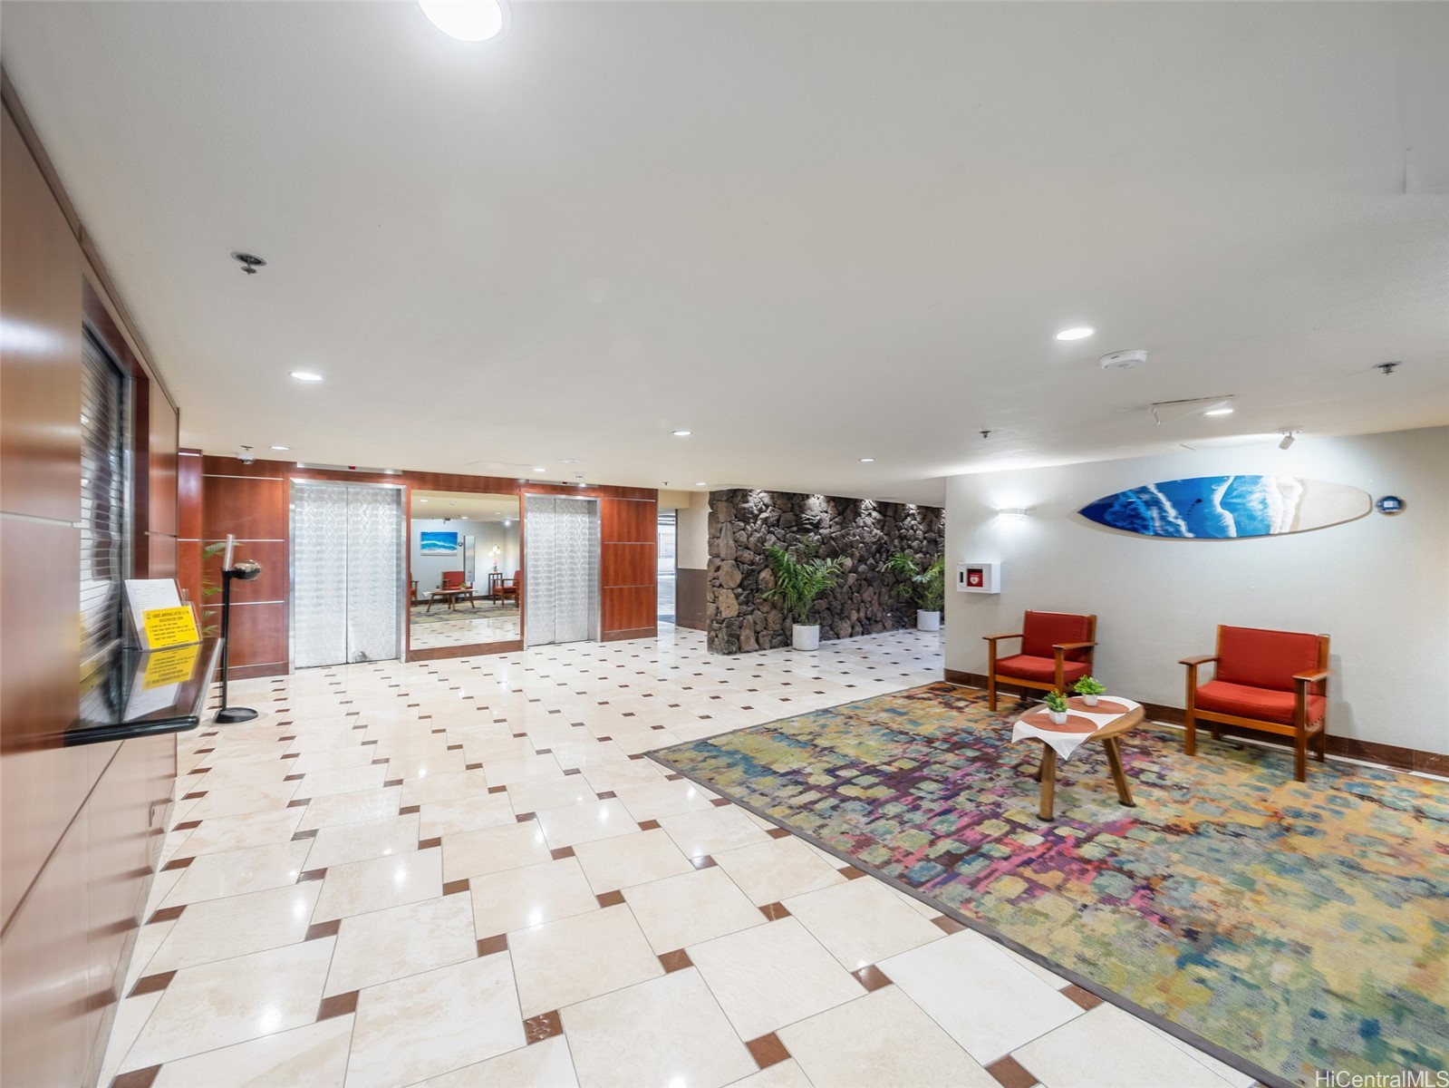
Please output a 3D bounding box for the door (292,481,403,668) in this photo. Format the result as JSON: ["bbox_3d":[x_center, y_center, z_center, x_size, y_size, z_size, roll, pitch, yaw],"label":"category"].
[{"bbox_3d":[-4.519,0.404,7.053,1.080,2.130,0.120,1,-1,-39],"label":"door"}]

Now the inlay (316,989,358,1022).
[{"bbox_3d":[-1.216,1.460,1.847,0.100,0.010,0.100,0,0,-24],"label":"inlay"}]

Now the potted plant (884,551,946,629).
[{"bbox_3d":[3.475,0.822,10.146,1.200,1.400,1.100,1,0,-38],"label":"potted plant"}]

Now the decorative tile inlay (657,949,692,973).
[{"bbox_3d":[-0.168,1.452,2.037,0.100,0.010,0.100,0,0,-25],"label":"decorative tile inlay"}]

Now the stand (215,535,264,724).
[{"bbox_3d":[-4.059,0.689,4.887,0.300,1.530,0.290,1,0,-38],"label":"stand"}]

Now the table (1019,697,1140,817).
[{"bbox_3d":[2.119,1.232,3.463,1.200,0.470,0.510,1,-1,-39],"label":"table"}]

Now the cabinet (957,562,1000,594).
[{"bbox_3d":[2.589,0.348,5.968,0.180,0.300,0.370,1,-1,-39],"label":"cabinet"}]

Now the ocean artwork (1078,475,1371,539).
[{"bbox_3d":[3.784,-0.282,4.636,0.060,0.490,1.810,1,0,-38],"label":"ocean artwork"}]

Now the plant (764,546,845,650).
[{"bbox_3d":[1.155,0.737,8.420,1.150,1.530,0.950,1,-1,-39],"label":"plant"}]

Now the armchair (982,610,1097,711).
[{"bbox_3d":[2.808,1.065,5.204,0.710,0.860,0.690,1,0,-38],"label":"armchair"}]

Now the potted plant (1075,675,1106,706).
[{"bbox_3d":[2.293,0.921,3.670,0.190,0.200,0.200,1,-1,-39],"label":"potted plant"}]

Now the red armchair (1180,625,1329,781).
[{"bbox_3d":[3.679,1.046,4.070,0.740,0.860,0.680,1,-1,-39],"label":"red armchair"}]

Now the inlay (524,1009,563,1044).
[{"bbox_3d":[-0.546,1.463,1.771,0.100,0.010,0.100,0,0,-24],"label":"inlay"}]

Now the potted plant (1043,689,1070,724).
[{"bbox_3d":[1.965,0.957,3.461,0.140,0.190,0.140,1,0,-38],"label":"potted plant"}]

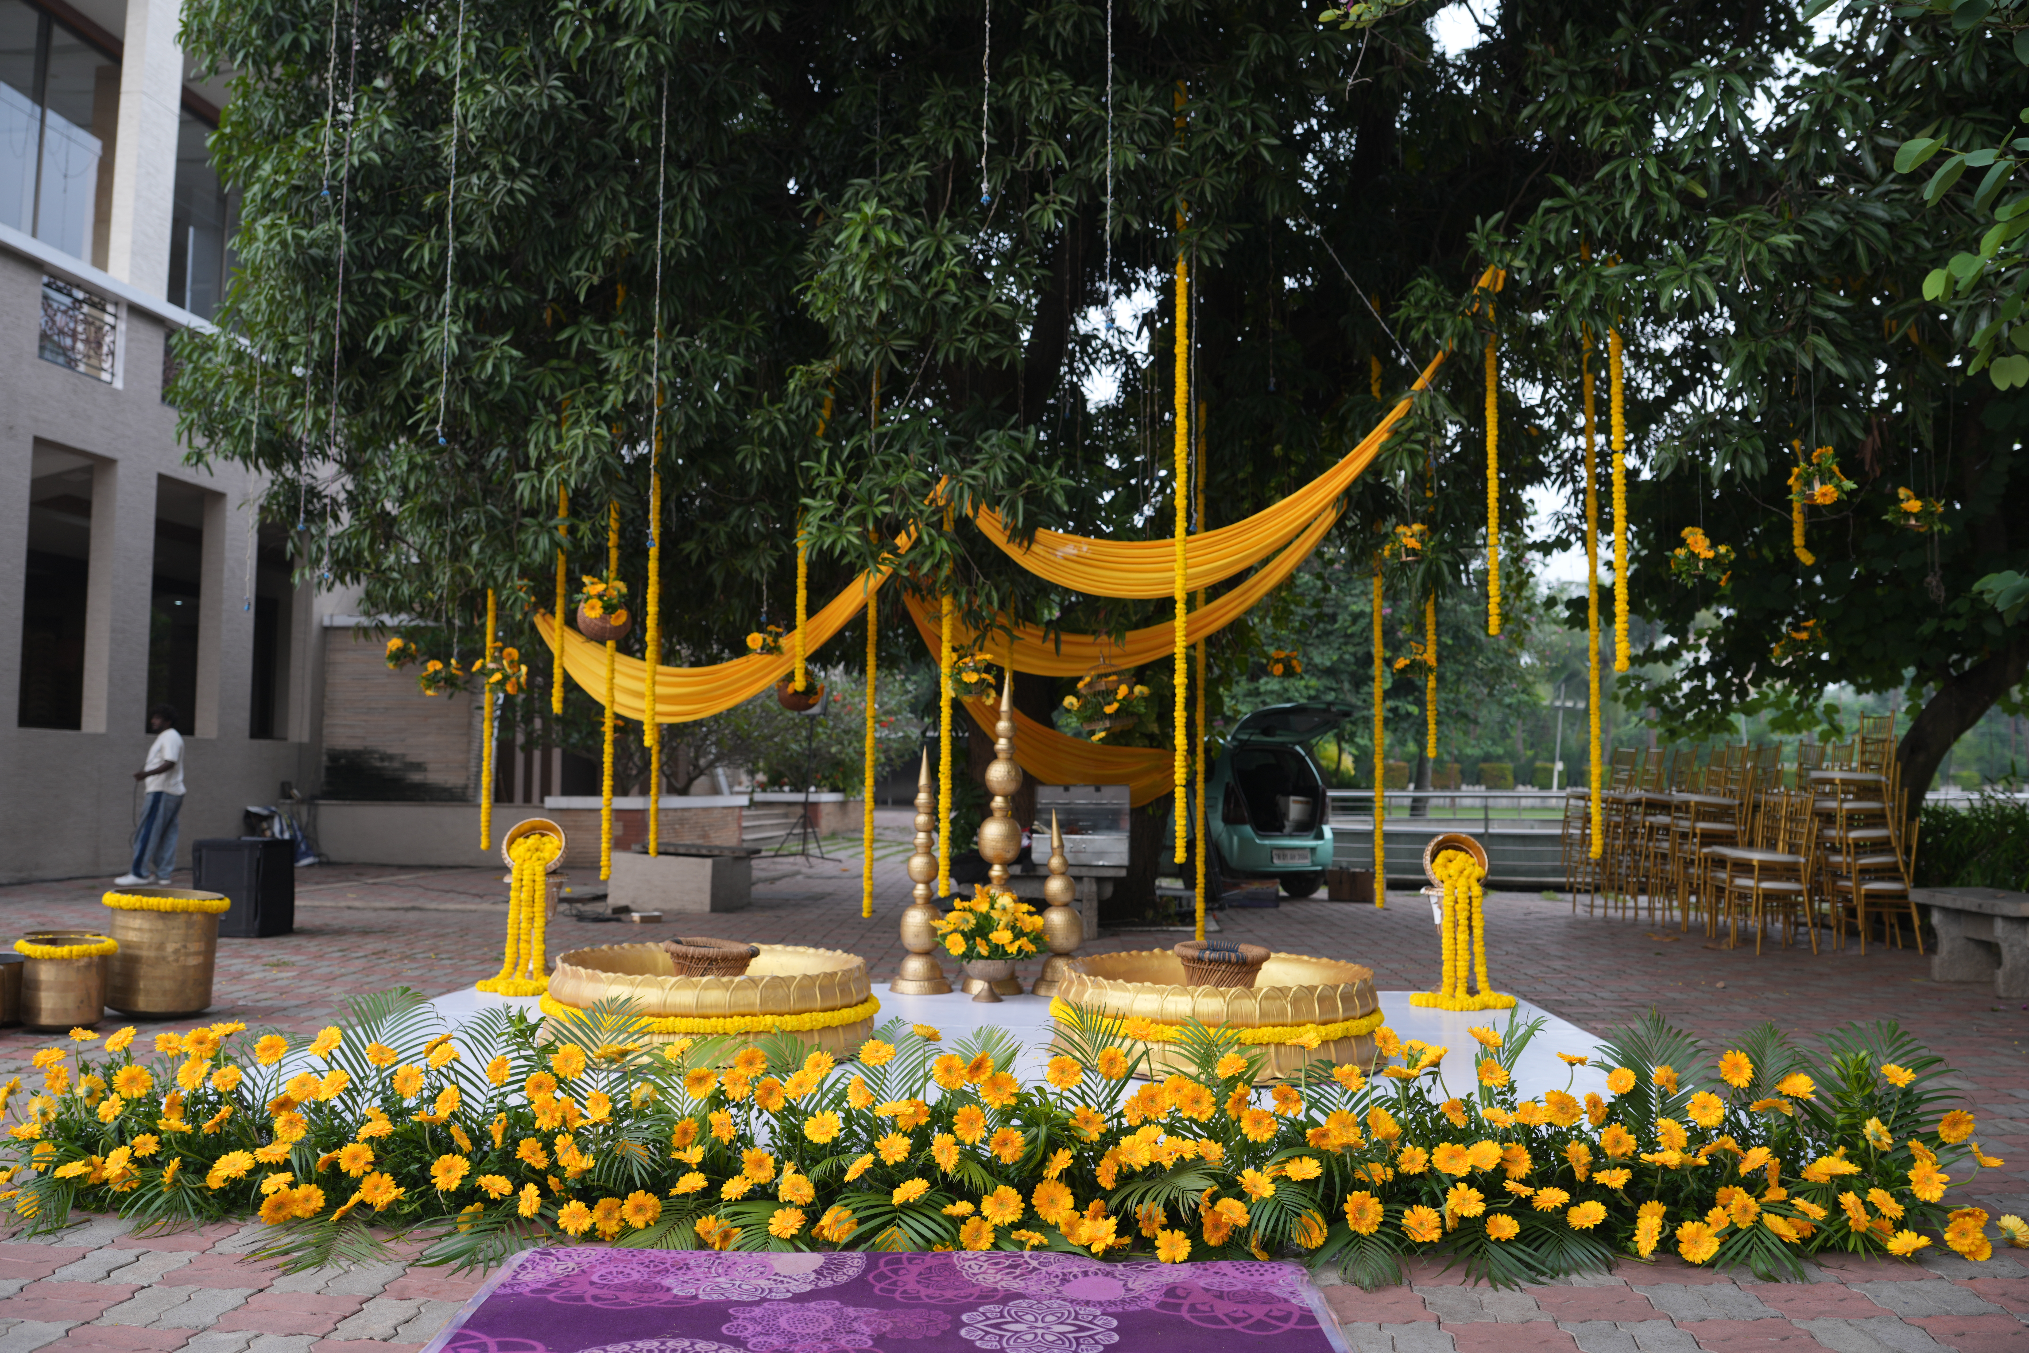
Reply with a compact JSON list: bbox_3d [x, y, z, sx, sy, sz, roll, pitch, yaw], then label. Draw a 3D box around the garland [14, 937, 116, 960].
[{"bbox_3d":[-4.143,1.188,6.898,0.437,0.060,0.437,0,-3,0],"label":"garland"}]

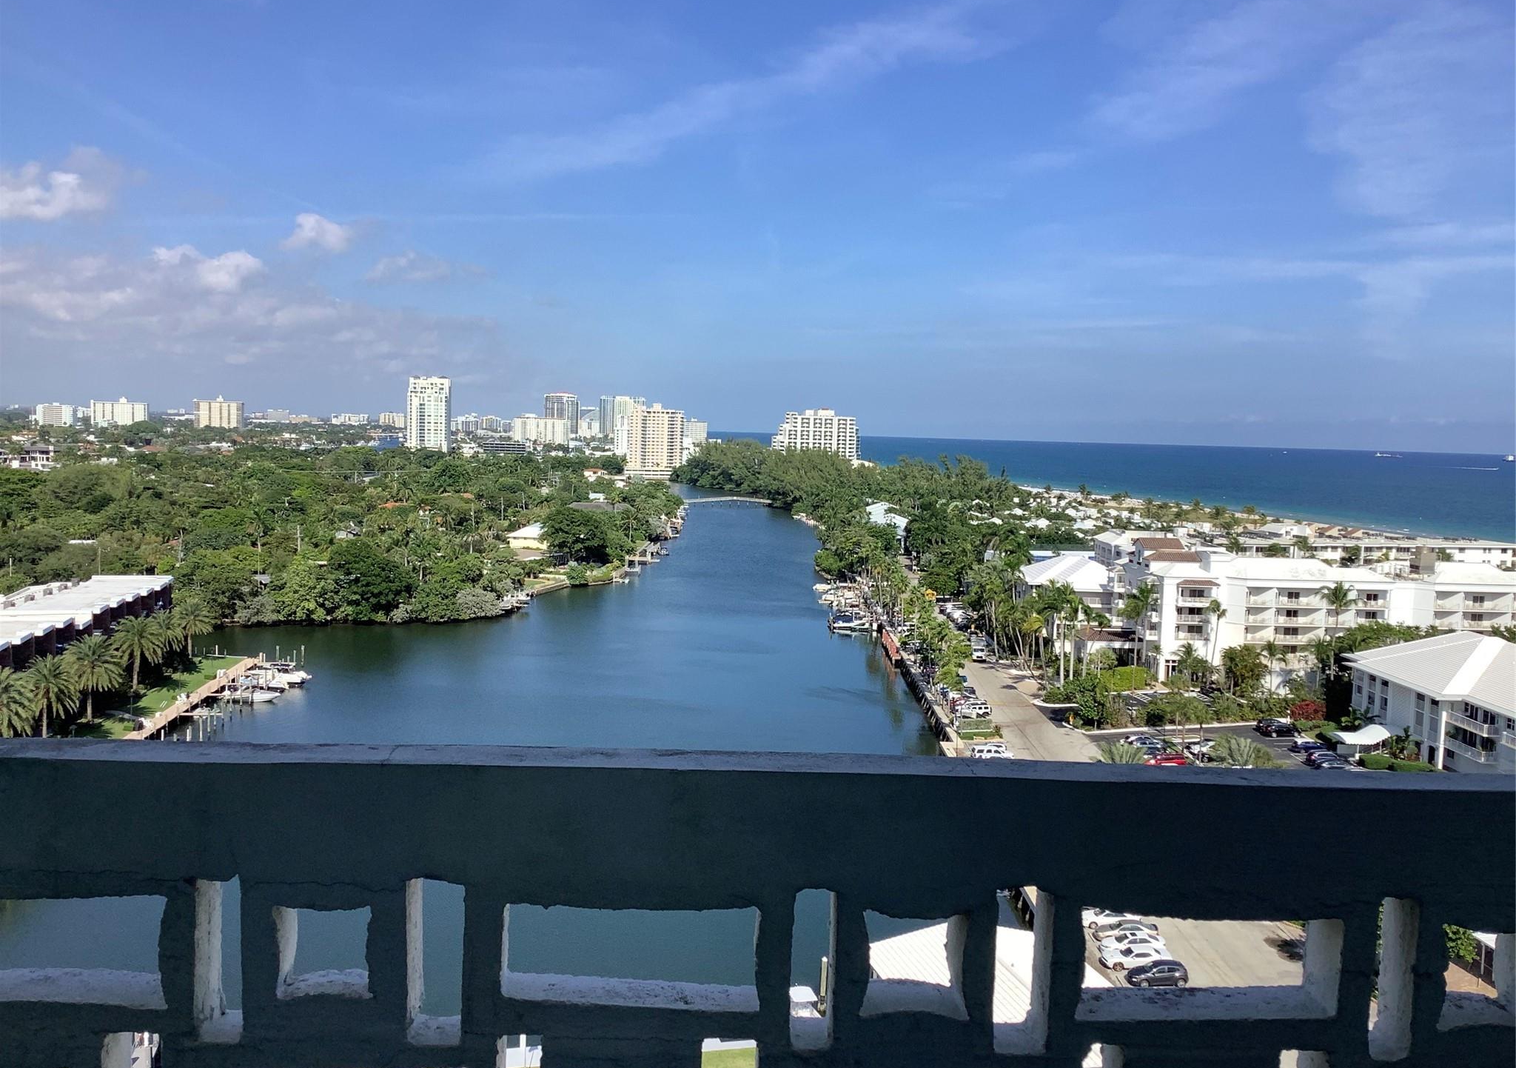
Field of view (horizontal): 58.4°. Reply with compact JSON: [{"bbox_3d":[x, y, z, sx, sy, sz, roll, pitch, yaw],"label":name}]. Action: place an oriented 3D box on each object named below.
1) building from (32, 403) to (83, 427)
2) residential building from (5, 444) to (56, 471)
[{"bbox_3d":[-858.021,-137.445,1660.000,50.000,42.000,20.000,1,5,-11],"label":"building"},{"bbox_3d":[-460.566,-48.684,859.842,30.000,16.500,20.000,0,5,-15],"label":"residential building"}]

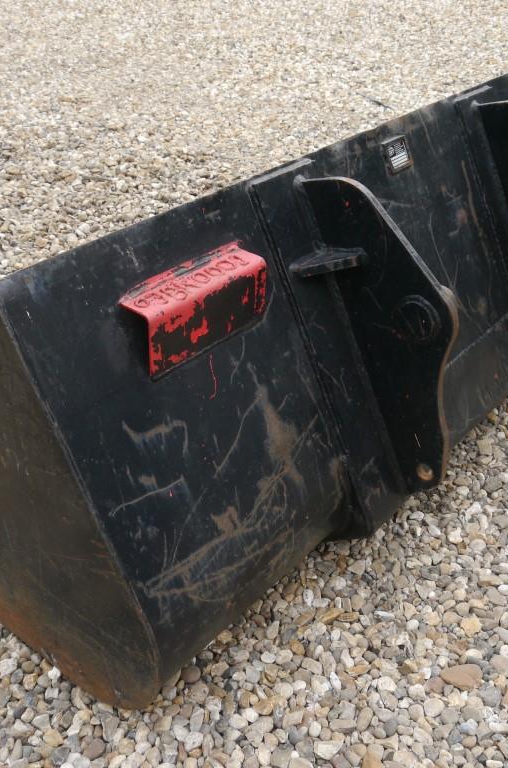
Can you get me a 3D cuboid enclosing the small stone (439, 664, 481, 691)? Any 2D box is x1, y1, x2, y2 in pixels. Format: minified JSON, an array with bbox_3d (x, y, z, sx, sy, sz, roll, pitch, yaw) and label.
[{"bbox_3d":[0.369,0.522,1.473,0.070,0.028,0.046,4,32,11],"label":"small stone"}]

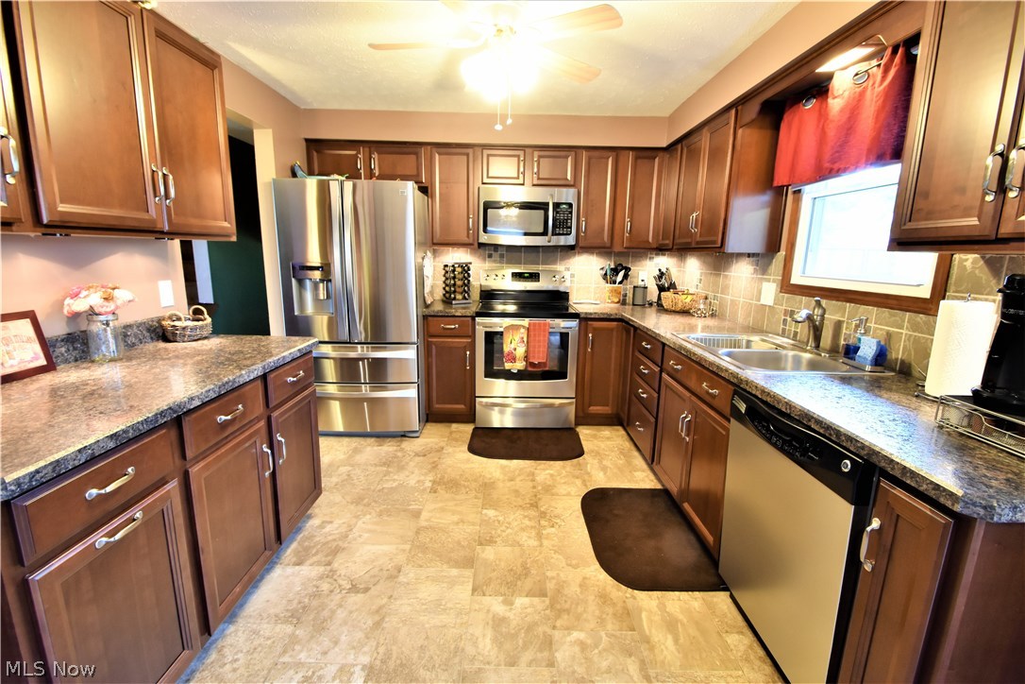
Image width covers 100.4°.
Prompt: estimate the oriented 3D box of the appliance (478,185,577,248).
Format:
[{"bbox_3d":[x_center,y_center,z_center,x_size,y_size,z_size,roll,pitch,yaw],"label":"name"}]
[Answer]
[{"bbox_3d":[0.116,-0.989,3.444,0.756,0.420,0.380,1,11,-1],"label":"appliance"}]

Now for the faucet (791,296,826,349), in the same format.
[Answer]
[{"bbox_3d":[1.349,-0.079,1.954,0.220,0.235,0.070,-5,13,-27],"label":"faucet"}]

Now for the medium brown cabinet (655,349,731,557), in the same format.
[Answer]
[{"bbox_3d":[1.081,0.446,1.935,0.610,0.770,0.700,1,11,-1],"label":"medium brown cabinet"}]

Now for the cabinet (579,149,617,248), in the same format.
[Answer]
[{"bbox_3d":[0.661,-1.090,3.309,0.253,0.709,0.024,1,11,-1],"label":"cabinet"}]

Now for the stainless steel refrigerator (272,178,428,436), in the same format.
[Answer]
[{"bbox_3d":[-1.115,-0.249,3.287,0.900,1.770,0.800,1,11,-1],"label":"stainless steel refrigerator"}]

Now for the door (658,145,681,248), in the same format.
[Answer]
[{"bbox_3d":[1.161,-1.048,3.158,0.024,0.703,0.325,1,11,-1],"label":"door"}]

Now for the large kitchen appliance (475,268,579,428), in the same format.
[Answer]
[{"bbox_3d":[0.104,0.035,3.441,0.760,1.195,0.690,1,11,-1],"label":"large kitchen appliance"}]

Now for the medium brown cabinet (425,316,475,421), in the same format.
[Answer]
[{"bbox_3d":[-0.469,0.178,3.501,0.370,0.860,0.600,1,11,-1],"label":"medium brown cabinet"}]

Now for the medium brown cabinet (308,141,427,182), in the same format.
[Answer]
[{"bbox_3d":[-1.096,-1.377,3.380,0.908,0.305,0.320,1,11,-1],"label":"medium brown cabinet"}]

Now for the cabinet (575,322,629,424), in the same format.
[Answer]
[{"bbox_3d":[0.666,0.196,3.514,0.360,0.860,0.600,1,11,-1],"label":"cabinet"}]

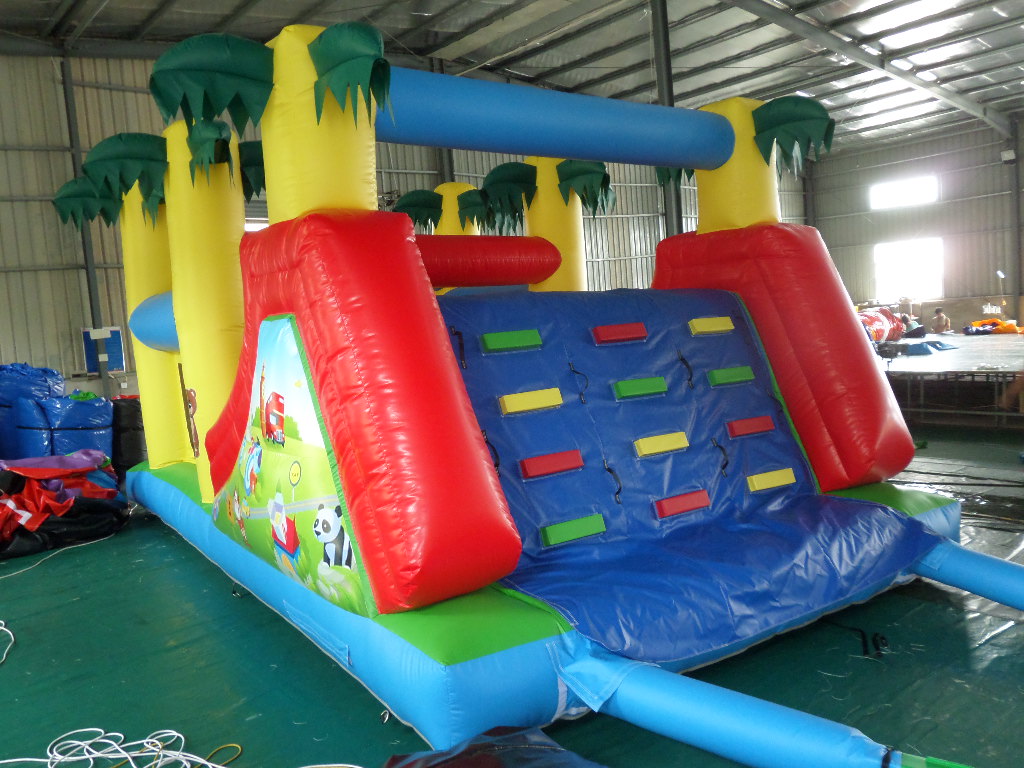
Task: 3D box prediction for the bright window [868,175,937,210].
[{"bbox_3d":[9.981,-4.860,21.152,0.120,0.577,1.786,-7,6,-33],"label":"bright window"}]

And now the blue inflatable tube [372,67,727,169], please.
[{"bbox_3d":[0.328,-1.513,4.838,2.618,0.400,0.400,-7,6,-34],"label":"blue inflatable tube"}]

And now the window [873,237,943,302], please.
[{"bbox_3d":[10.166,-2.881,21.248,0.120,1.531,1.812,-7,6,-33],"label":"window"}]

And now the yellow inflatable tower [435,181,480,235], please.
[{"bbox_3d":[-0.529,-0.858,8.879,0.520,2.606,0.520,-7,6,-34],"label":"yellow inflatable tower"}]

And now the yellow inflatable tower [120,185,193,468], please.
[{"bbox_3d":[-3.088,-0.543,7.281,0.520,2.606,0.520,-7,6,-34],"label":"yellow inflatable tower"}]

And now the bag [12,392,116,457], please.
[{"bbox_3d":[-5.728,0.532,10.371,1.200,0.860,0.900,-7,6,-34],"label":"bag"}]

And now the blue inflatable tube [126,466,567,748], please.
[{"bbox_3d":[-1.731,0.977,5.548,0.650,0.320,6.100,-7,6,-34],"label":"blue inflatable tube"}]

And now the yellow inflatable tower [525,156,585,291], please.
[{"bbox_3d":[0.412,-0.783,7.344,0.520,2.606,0.520,-7,6,-34],"label":"yellow inflatable tower"}]

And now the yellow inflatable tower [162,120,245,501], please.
[{"bbox_3d":[-2.045,-0.473,5.719,0.520,2.606,0.520,-7,6,-34],"label":"yellow inflatable tower"}]

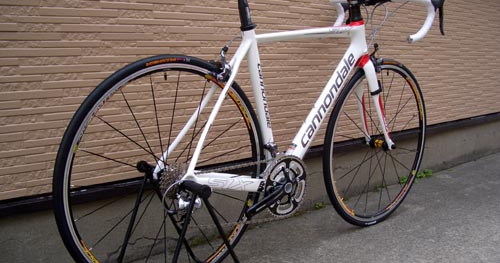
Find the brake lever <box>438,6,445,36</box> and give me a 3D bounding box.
[{"bbox_3d":[0.692,-0.397,1.826,0.026,0.108,0.018,-8,13,-41],"label":"brake lever"}]

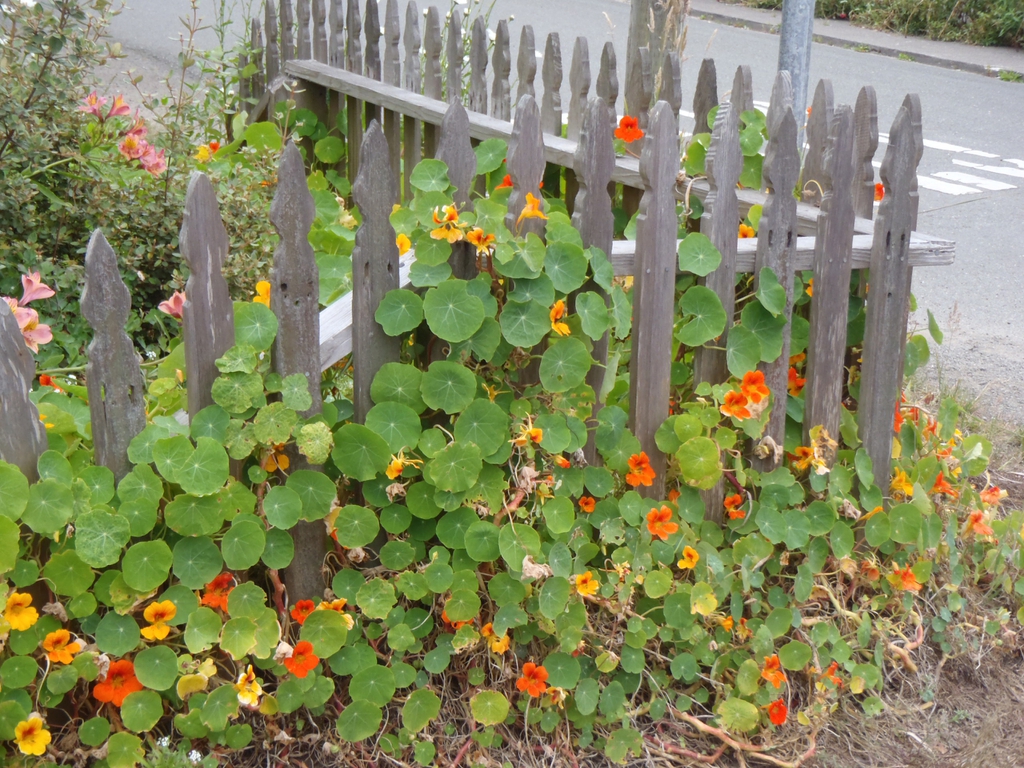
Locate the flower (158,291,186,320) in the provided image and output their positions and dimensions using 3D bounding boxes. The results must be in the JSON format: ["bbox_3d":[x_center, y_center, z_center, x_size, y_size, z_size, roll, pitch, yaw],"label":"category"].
[{"bbox_3d":[-0.633,-0.147,3.360,0.065,0.060,0.055,19,-15,42],"label":"flower"}]

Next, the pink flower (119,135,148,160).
[{"bbox_3d":[-0.855,-0.534,4.010,0.066,0.061,0.060,6,-16,14],"label":"pink flower"}]

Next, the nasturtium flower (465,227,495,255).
[{"bbox_3d":[-0.054,-0.247,3.050,0.052,0.045,0.040,0,-1,-1],"label":"nasturtium flower"}]

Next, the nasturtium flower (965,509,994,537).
[{"bbox_3d":[1.014,0.301,3.860,0.055,0.058,0.055,-11,9,39],"label":"nasturtium flower"}]

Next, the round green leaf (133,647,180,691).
[{"bbox_3d":[-0.466,0.373,2.325,0.057,0.059,0.018,-5,-11,-12],"label":"round green leaf"}]

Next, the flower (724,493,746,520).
[{"bbox_3d":[0.402,0.220,3.191,0.041,0.049,0.037,-8,7,-21],"label":"flower"}]

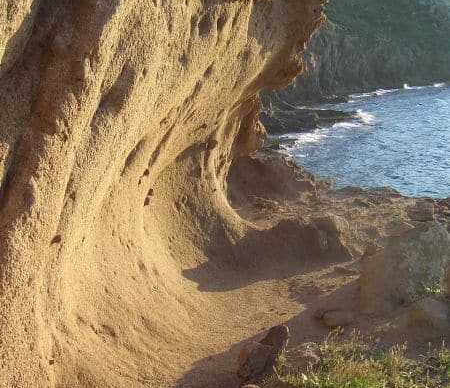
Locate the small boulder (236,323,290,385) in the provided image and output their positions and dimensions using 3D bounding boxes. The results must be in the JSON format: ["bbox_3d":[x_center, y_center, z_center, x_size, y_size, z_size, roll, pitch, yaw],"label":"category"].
[{"bbox_3d":[0.201,0.864,3.642,0.279,0.314,0.209,0,11,0],"label":"small boulder"}]

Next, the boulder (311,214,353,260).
[{"bbox_3d":[0.931,0.380,5.921,0.356,0.392,0.321,0,11,0],"label":"boulder"}]

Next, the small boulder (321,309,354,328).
[{"bbox_3d":[0.741,0.813,4.417,0.205,0.117,0.133,0,11,0],"label":"small boulder"}]

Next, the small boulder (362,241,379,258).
[{"bbox_3d":[1.184,0.451,5.500,0.123,0.143,0.111,0,11,0],"label":"small boulder"}]

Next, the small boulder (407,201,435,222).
[{"bbox_3d":[1.619,0.145,5.600,0.217,0.176,0.174,0,11,0],"label":"small boulder"}]

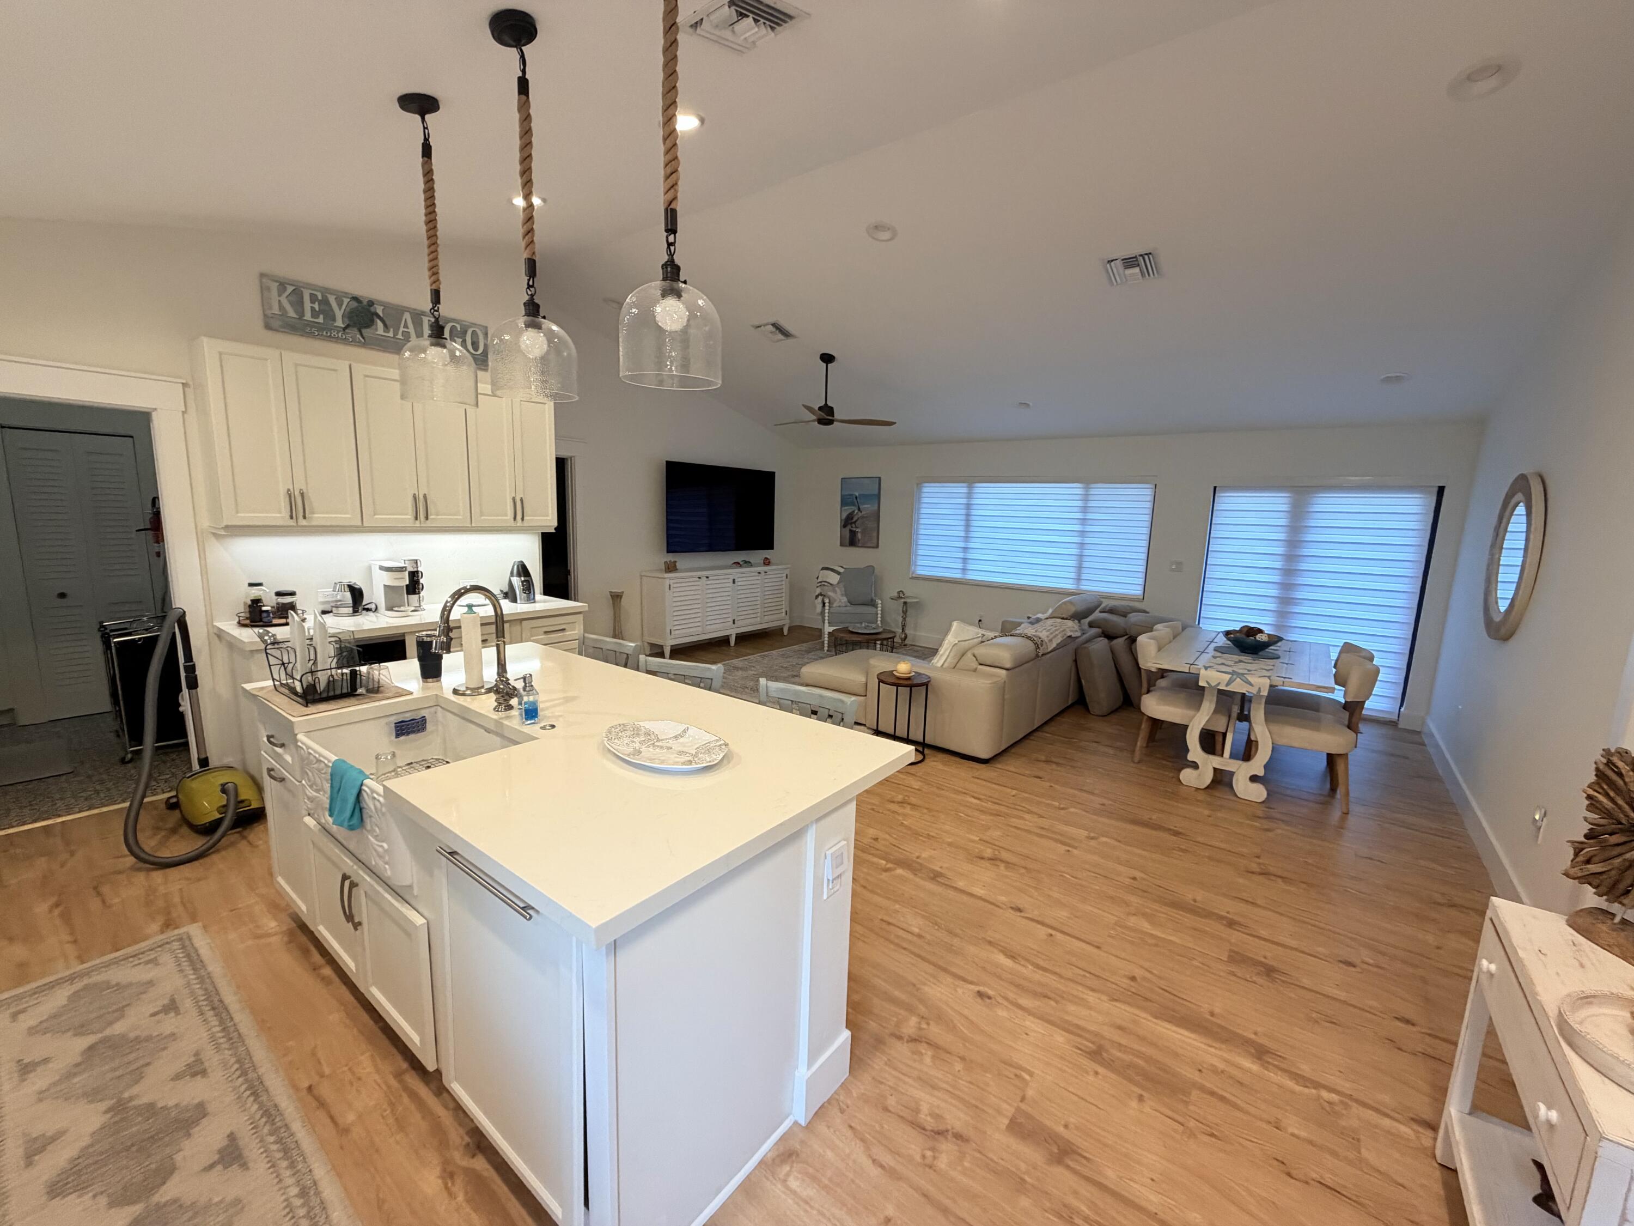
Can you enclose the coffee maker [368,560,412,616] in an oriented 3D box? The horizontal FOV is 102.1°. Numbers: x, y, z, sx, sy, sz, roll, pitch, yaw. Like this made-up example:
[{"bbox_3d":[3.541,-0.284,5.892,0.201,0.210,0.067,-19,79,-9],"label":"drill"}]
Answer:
[{"bbox_3d":[-2.670,-0.152,4.126,0.318,0.328,0.139,10,12,42],"label":"coffee maker"}]

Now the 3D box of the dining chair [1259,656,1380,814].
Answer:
[{"bbox_3d":[3.013,0.680,4.080,0.586,0.880,0.497,9,11,38],"label":"dining chair"}]

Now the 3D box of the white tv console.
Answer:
[{"bbox_3d":[-1.127,-0.069,7.887,0.400,0.900,2.020,9,11,36],"label":"white tv console"}]

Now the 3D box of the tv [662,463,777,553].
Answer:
[{"bbox_3d":[-1.109,-1.243,7.971,0.070,1.020,1.830,9,11,36],"label":"tv"}]

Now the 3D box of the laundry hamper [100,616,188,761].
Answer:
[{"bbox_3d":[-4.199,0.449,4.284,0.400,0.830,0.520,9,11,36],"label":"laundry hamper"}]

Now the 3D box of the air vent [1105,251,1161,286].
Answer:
[{"bbox_3d":[1.916,-2.079,4.004,0.298,0.030,0.298,8,-3,35],"label":"air vent"}]

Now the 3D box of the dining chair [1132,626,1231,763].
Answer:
[{"bbox_3d":[2.492,0.591,4.503,0.586,0.885,0.497,8,11,35],"label":"dining chair"}]

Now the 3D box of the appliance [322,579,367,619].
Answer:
[{"bbox_3d":[-2.903,-0.096,4.079,0.189,0.219,0.159,1,9,-6],"label":"appliance"}]

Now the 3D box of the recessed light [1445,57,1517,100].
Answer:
[{"bbox_3d":[2.603,-2.086,2.583,0.195,0.030,0.195,9,-3,36],"label":"recessed light"}]

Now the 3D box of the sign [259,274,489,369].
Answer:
[{"bbox_3d":[-2.711,-1.807,4.193,0.025,0.295,1.265,9,11,36],"label":"sign"}]

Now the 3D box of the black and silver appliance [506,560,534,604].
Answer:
[{"bbox_3d":[-2.155,-0.228,4.810,0.149,0.298,0.139,10,12,41],"label":"black and silver appliance"}]

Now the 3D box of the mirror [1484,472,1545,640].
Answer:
[{"bbox_3d":[3.882,-0.308,3.698,0.050,0.930,0.930,9,11,36],"label":"mirror"}]

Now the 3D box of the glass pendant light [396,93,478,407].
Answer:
[{"bbox_3d":[-1.427,-1.309,2.438,0.260,1.060,0.260,9,11,36],"label":"glass pendant light"}]

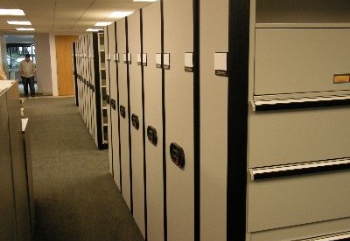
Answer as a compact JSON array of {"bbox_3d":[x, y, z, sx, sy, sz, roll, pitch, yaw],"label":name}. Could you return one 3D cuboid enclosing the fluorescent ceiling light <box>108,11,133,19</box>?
[{"bbox_3d":[-1.147,-2.430,8.566,0.610,0.080,1.220,-4,11,-18],"label":"fluorescent ceiling light"}]

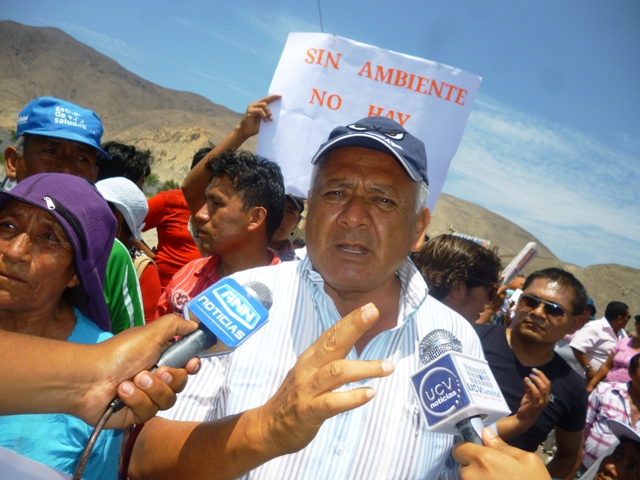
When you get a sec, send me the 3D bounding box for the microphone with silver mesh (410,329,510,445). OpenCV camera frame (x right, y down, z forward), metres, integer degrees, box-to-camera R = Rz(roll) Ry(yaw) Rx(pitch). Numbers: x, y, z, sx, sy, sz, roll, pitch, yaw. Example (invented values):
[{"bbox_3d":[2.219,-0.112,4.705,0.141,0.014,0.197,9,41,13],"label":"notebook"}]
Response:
[{"bbox_3d":[0.163,0.186,0.594,0.068,0.188,0.067,20,-50,-34],"label":"microphone with silver mesh"}]

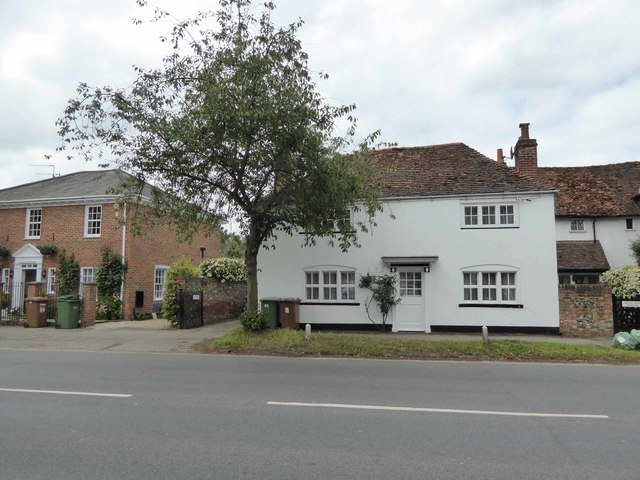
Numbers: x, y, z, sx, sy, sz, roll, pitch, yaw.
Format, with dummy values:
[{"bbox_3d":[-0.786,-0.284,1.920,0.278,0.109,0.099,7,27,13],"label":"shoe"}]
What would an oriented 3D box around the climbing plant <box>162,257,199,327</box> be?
[{"bbox_3d":[-4.889,1.805,16.200,1.100,2.420,0.950,-1,-6,13],"label":"climbing plant"}]

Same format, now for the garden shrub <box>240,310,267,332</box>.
[{"bbox_3d":[-2.036,2.469,14.150,0.760,0.700,0.700,0,-6,0],"label":"garden shrub"}]

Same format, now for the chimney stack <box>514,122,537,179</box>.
[{"bbox_3d":[7.087,-3.079,15.900,0.620,1.900,0.620,-1,-6,13],"label":"chimney stack"}]

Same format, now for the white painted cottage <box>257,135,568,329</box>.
[{"bbox_3d":[2.975,-0.220,17.146,9.412,6.620,5.200,-1,-6,13],"label":"white painted cottage"}]

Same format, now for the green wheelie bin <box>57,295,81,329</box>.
[{"bbox_3d":[-8.370,2.414,15.400,0.710,1.060,0.570,-2,-6,20],"label":"green wheelie bin"}]

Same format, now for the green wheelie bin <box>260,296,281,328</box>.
[{"bbox_3d":[-1.586,2.355,14.900,0.580,1.070,0.730,-1,-6,13],"label":"green wheelie bin"}]

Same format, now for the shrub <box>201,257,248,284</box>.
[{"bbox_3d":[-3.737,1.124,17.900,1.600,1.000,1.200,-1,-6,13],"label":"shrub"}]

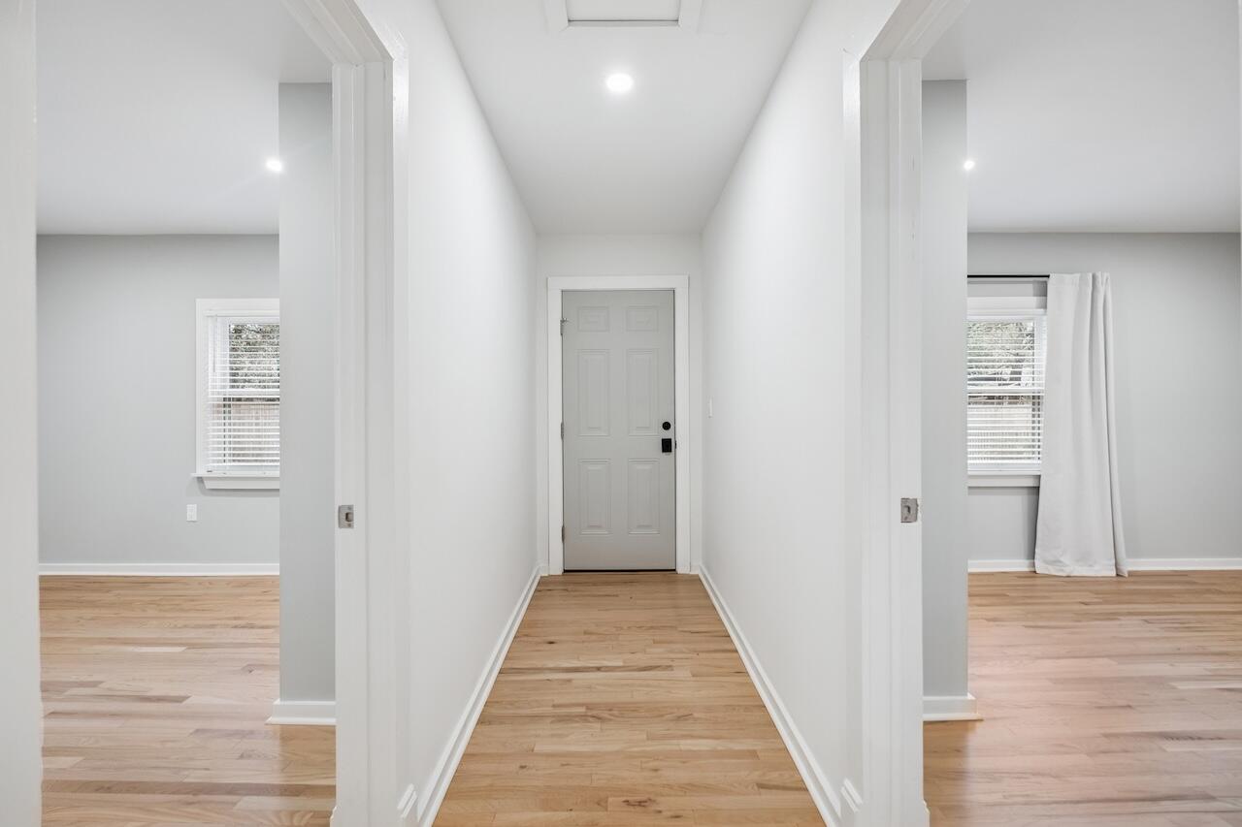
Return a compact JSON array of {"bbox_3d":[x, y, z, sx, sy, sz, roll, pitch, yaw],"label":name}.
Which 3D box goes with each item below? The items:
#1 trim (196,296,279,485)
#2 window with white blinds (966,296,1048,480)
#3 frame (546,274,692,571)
[{"bbox_3d":[-2.565,-0.139,3.730,1.010,1.365,0.130,0,0,0],"label":"trim"},{"bbox_3d":[2.770,-0.167,3.770,0.830,1.170,0.060,0,0,0],"label":"window with white blinds"},{"bbox_3d":[-0.017,0.087,3.745,1.018,2.150,0.120,0,0,0],"label":"frame"}]

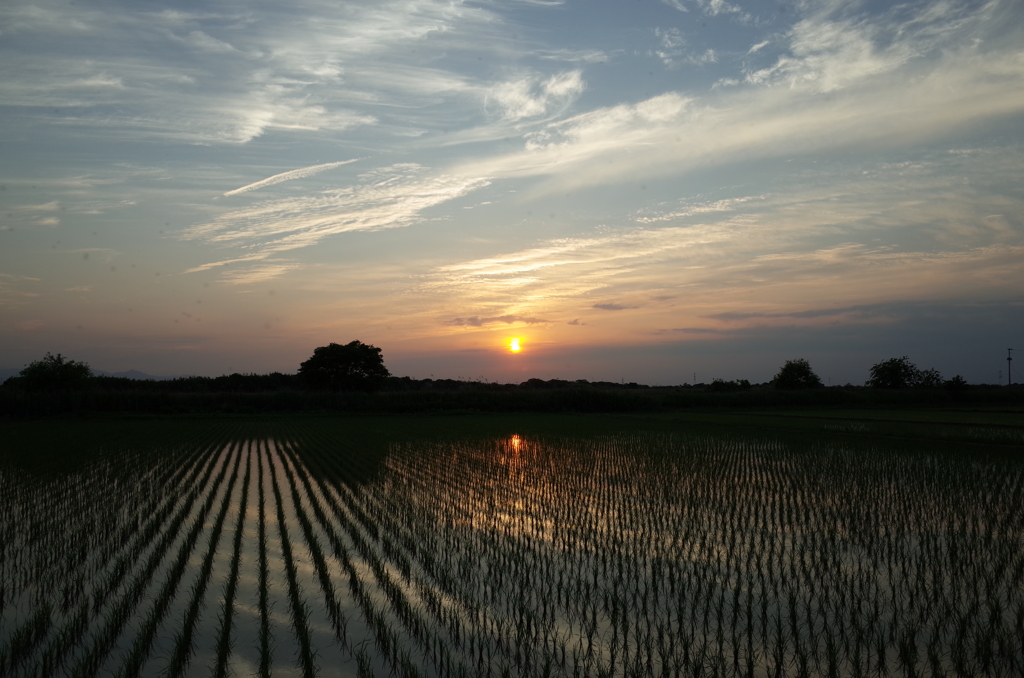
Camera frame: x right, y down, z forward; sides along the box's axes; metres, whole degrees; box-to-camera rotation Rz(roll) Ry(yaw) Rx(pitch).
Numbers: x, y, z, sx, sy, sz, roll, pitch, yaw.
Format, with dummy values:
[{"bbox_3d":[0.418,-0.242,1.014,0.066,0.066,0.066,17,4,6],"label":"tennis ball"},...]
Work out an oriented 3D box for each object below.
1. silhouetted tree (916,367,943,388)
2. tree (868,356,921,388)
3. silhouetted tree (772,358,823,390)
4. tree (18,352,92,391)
[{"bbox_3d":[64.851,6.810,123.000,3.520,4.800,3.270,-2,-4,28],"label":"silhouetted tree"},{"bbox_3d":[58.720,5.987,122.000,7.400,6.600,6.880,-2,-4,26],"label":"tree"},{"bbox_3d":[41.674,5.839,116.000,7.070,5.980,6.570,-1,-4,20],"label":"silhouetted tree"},{"bbox_3d":[-43.657,3.778,76.000,6.310,4.970,5.870,2,-4,-30],"label":"tree"}]

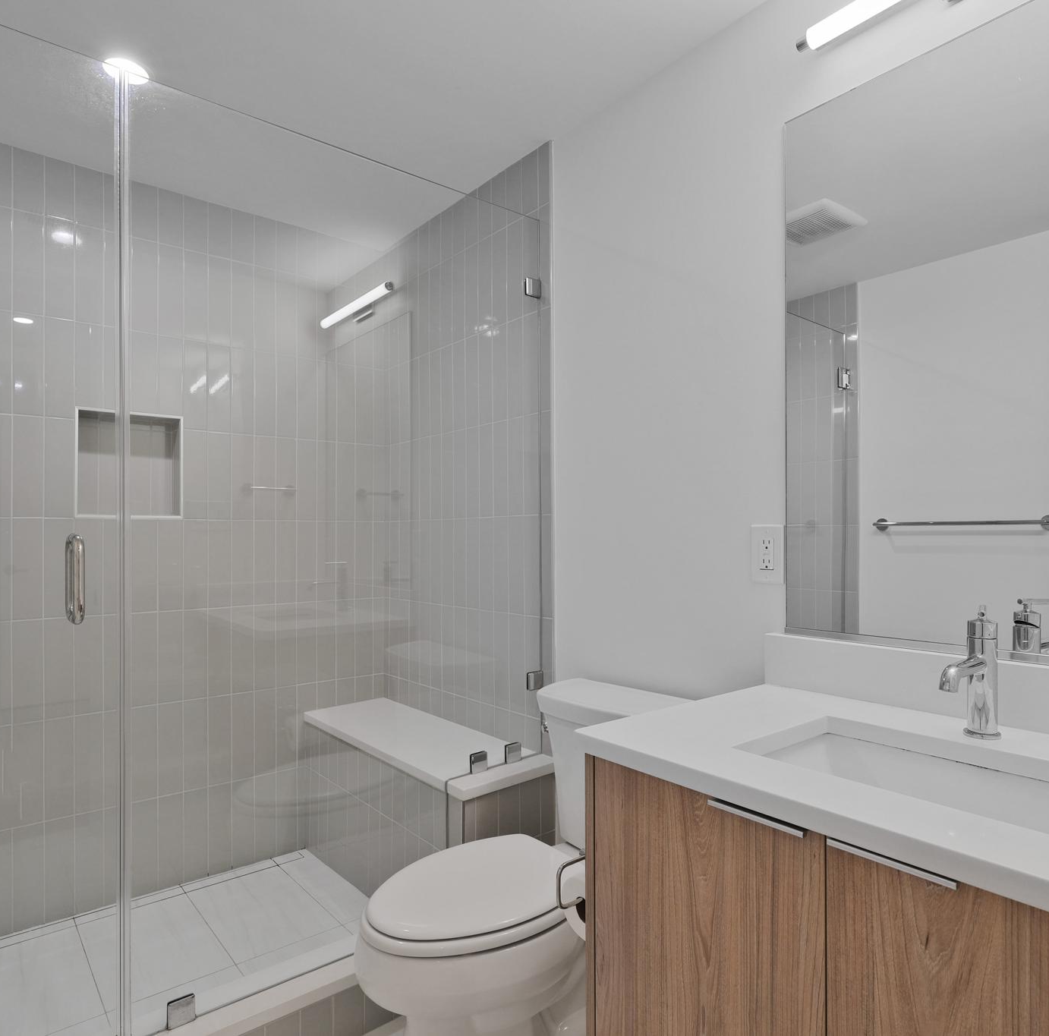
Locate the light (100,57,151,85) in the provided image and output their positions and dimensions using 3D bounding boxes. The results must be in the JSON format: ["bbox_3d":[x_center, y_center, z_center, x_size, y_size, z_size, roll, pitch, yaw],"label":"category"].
[{"bbox_3d":[-0.991,-1.108,1.718,0.110,0.020,0.110,1,-1,-39],"label":"light"}]

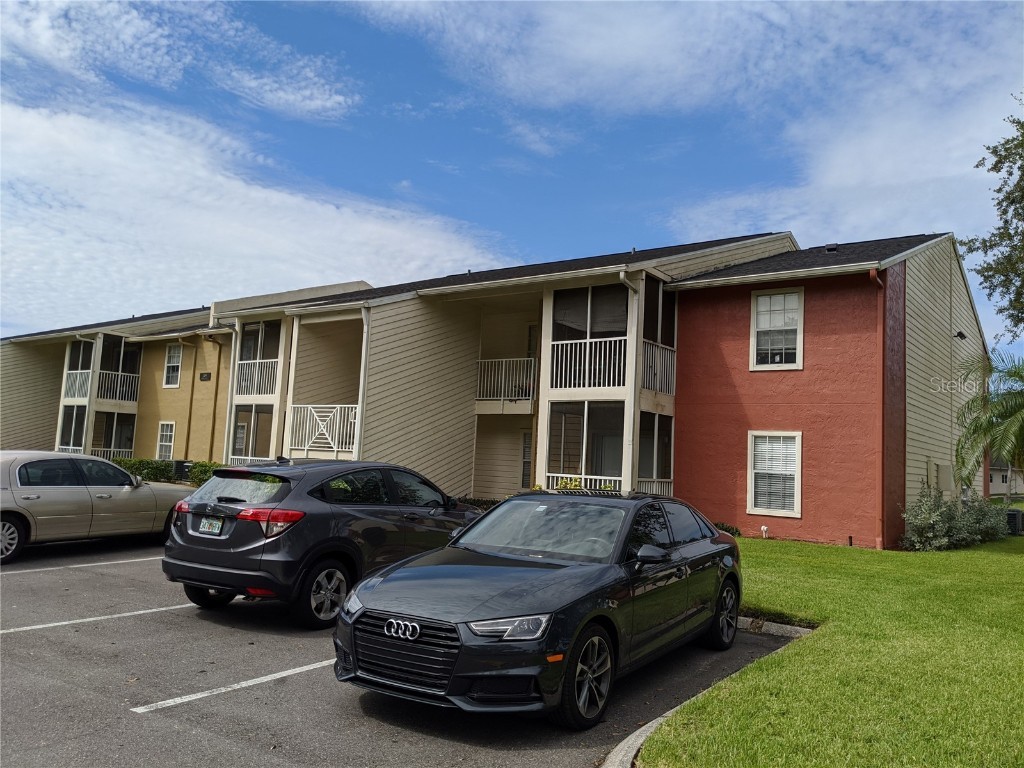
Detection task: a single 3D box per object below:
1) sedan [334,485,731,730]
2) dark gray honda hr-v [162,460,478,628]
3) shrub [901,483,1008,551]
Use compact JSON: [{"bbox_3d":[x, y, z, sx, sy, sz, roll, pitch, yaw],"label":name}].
[{"bbox_3d":[0.574,1.641,6.834,1.910,1.420,4.730,-1,-7,32],"label":"sedan"},{"bbox_3d":[-1.784,1.661,9.130,1.840,1.600,4.320,-1,-7,31],"label":"dark gray honda hr-v"},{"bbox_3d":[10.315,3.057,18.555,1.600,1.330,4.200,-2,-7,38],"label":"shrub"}]

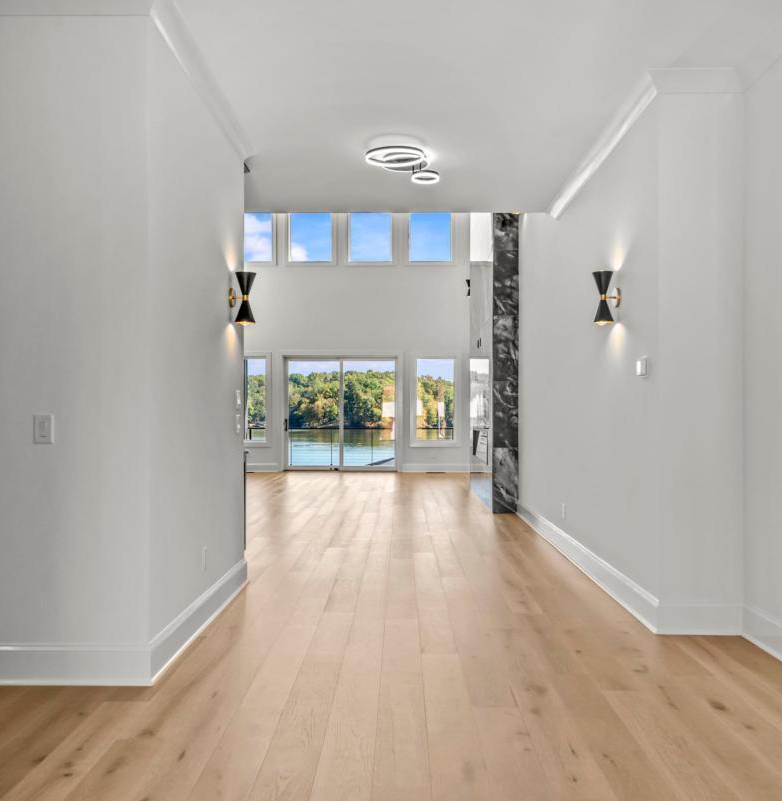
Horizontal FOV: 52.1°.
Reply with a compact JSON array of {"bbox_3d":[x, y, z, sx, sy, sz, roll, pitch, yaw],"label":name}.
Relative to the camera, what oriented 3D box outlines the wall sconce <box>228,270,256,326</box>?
[{"bbox_3d":[-0.960,-0.664,5.183,0.180,0.325,0.135,0,-1,1],"label":"wall sconce"}]

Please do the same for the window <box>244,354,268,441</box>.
[{"bbox_3d":[-3.021,-0.012,16.811,0.881,1.786,0.100,0,-1,1],"label":"window"}]

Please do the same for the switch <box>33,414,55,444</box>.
[{"bbox_3d":[-1.551,0.130,3.573,0.090,0.130,0.012,0,-1,1],"label":"switch"}]

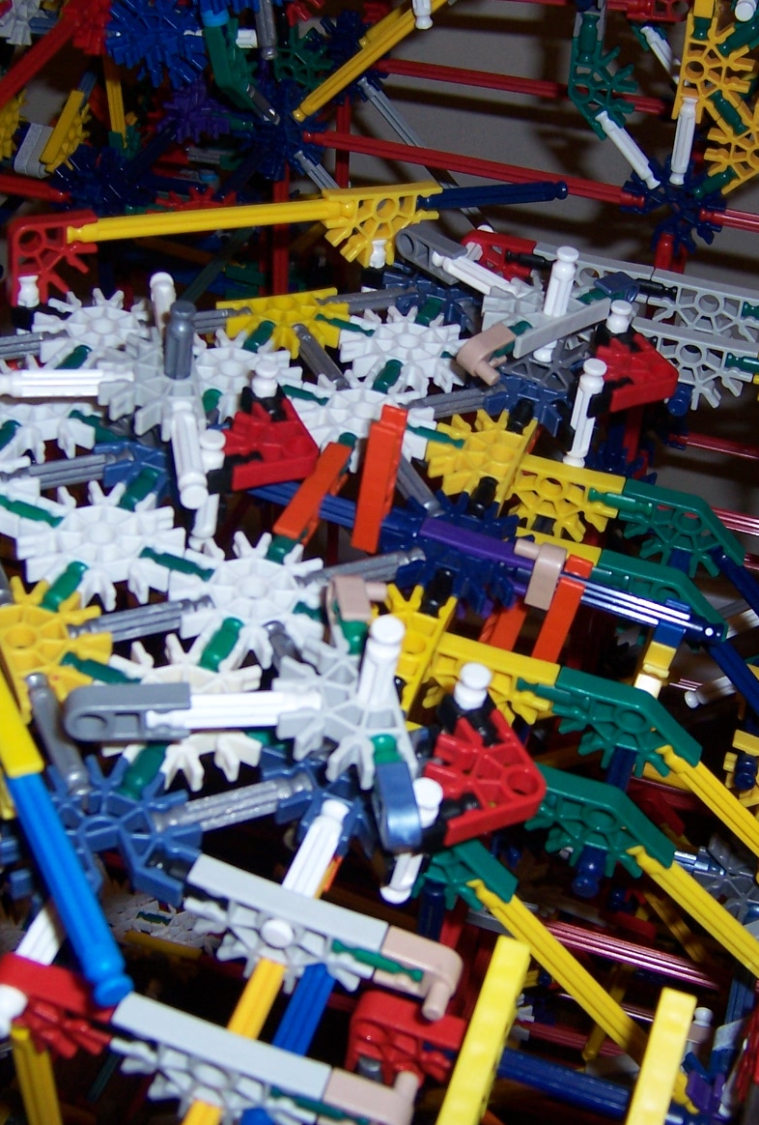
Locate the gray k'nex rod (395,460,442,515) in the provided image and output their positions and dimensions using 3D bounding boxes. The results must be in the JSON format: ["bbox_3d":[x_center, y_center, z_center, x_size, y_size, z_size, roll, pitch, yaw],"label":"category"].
[{"bbox_3d":[0.008,-0.022,0.359,0.006,0.006,0.033,-13,46,-24],"label":"gray k'nex rod"}]

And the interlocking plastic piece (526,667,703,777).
[{"bbox_3d":[0.053,0.036,0.318,0.035,0.021,0.006,15,42,12],"label":"interlocking plastic piece"}]

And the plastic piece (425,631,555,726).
[{"bbox_3d":[0.022,0.030,0.339,0.037,0.024,0.006,15,42,13],"label":"plastic piece"}]

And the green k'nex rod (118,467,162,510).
[{"bbox_3d":[-0.057,-0.016,0.340,0.006,0.006,0.017,19,42,9],"label":"green k'nex rod"}]

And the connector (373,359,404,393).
[{"bbox_3d":[0.002,-0.049,0.386,0.006,0.006,0.017,19,42,9],"label":"connector"}]

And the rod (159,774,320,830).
[{"bbox_3d":[-0.029,0.047,0.278,0.033,0.006,0.006,-13,47,-24],"label":"rod"}]

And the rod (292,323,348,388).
[{"bbox_3d":[-0.016,-0.056,0.397,0.006,0.006,0.034,-13,47,-25],"label":"rod"}]

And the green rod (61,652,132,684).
[{"bbox_3d":[-0.059,0.025,0.302,0.017,0.006,0.006,19,42,9],"label":"green rod"}]

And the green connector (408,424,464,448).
[{"bbox_3d":[0.013,-0.033,0.377,0.018,0.006,0.006,19,42,8],"label":"green connector"}]

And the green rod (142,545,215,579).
[{"bbox_3d":[-0.047,0.002,0.329,0.017,0.006,0.006,19,42,9],"label":"green rod"}]

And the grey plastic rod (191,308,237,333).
[{"bbox_3d":[-0.052,-0.068,0.405,0.033,0.006,0.006,-13,47,-24],"label":"grey plastic rod"}]

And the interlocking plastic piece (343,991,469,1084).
[{"bbox_3d":[0.004,0.097,0.287,0.023,0.021,0.006,19,42,9],"label":"interlocking plastic piece"}]

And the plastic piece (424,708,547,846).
[{"bbox_3d":[0.019,0.042,0.284,0.023,0.006,0.023,-12,52,-29],"label":"plastic piece"}]

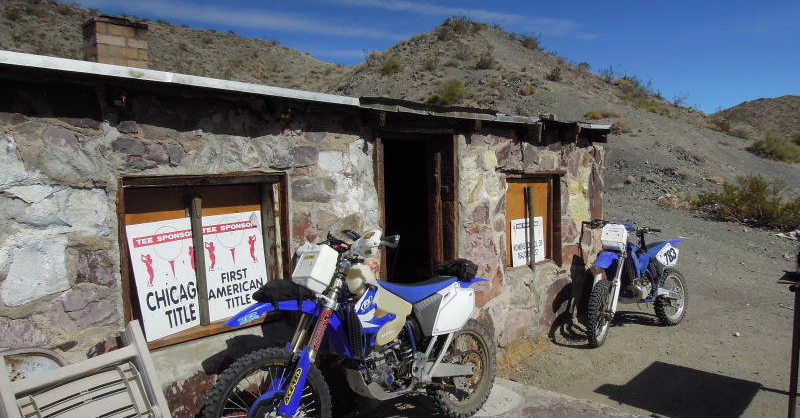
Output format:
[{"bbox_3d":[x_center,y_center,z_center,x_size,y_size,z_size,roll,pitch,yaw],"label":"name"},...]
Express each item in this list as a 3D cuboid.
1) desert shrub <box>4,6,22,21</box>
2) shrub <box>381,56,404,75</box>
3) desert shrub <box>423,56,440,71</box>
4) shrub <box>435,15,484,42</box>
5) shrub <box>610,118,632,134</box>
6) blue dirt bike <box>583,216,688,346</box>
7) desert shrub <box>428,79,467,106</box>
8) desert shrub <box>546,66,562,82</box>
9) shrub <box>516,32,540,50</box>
[{"bbox_3d":[-39.019,-19.737,56.000,1.745,1.535,1.657,0,4,0],"label":"desert shrub"},{"bbox_3d":[-0.399,-7.632,29.500,1.225,1.010,1.164,0,4,0],"label":"shrub"},{"bbox_3d":[1.675,-7.738,29.500,0.919,0.808,0.873,0,4,0],"label":"desert shrub"},{"bbox_3d":[4.145,-12.434,38.000,3.157,1.822,2.999,0,4,0],"label":"shrub"},{"bbox_3d":[8.785,-3.312,22.000,0.838,0.603,0.796,0,4,0],"label":"shrub"},{"bbox_3d":[2.531,0.744,6.004,2.160,1.250,0.820,-2,0,-37],"label":"blue dirt bike"},{"bbox_3d":[2.141,-5.251,25.000,1.644,1.113,1.562,0,4,0],"label":"desert shrub"},{"bbox_3d":[8.077,-7.084,29.000,0.803,0.795,0.763,0,4,0],"label":"desert shrub"},{"bbox_3d":[8.340,-10.936,36.000,1.495,1.110,1.421,0,4,0],"label":"shrub"}]

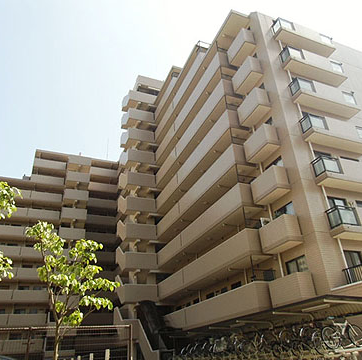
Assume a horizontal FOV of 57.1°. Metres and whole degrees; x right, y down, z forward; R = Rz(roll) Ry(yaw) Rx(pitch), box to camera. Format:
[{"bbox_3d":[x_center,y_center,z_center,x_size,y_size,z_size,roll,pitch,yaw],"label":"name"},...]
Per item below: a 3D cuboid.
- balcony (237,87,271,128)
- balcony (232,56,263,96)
[{"bbox_3d":[4.593,-4.465,20.954,0.833,1.319,2.131,8,-31,-21],"label":"balcony"},{"bbox_3d":[4.573,-7.055,22.852,0.859,1.327,2.152,9,-31,-21],"label":"balcony"}]

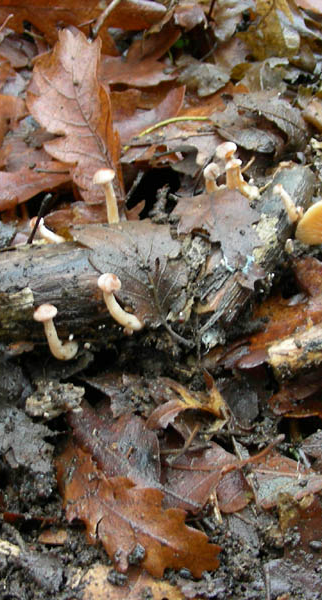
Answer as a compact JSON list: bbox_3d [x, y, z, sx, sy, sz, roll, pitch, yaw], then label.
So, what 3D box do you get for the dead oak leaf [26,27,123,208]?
[{"bbox_3d":[-0.048,-0.101,0.475,0.046,0.015,0.100,-11,60,-3],"label":"dead oak leaf"}]

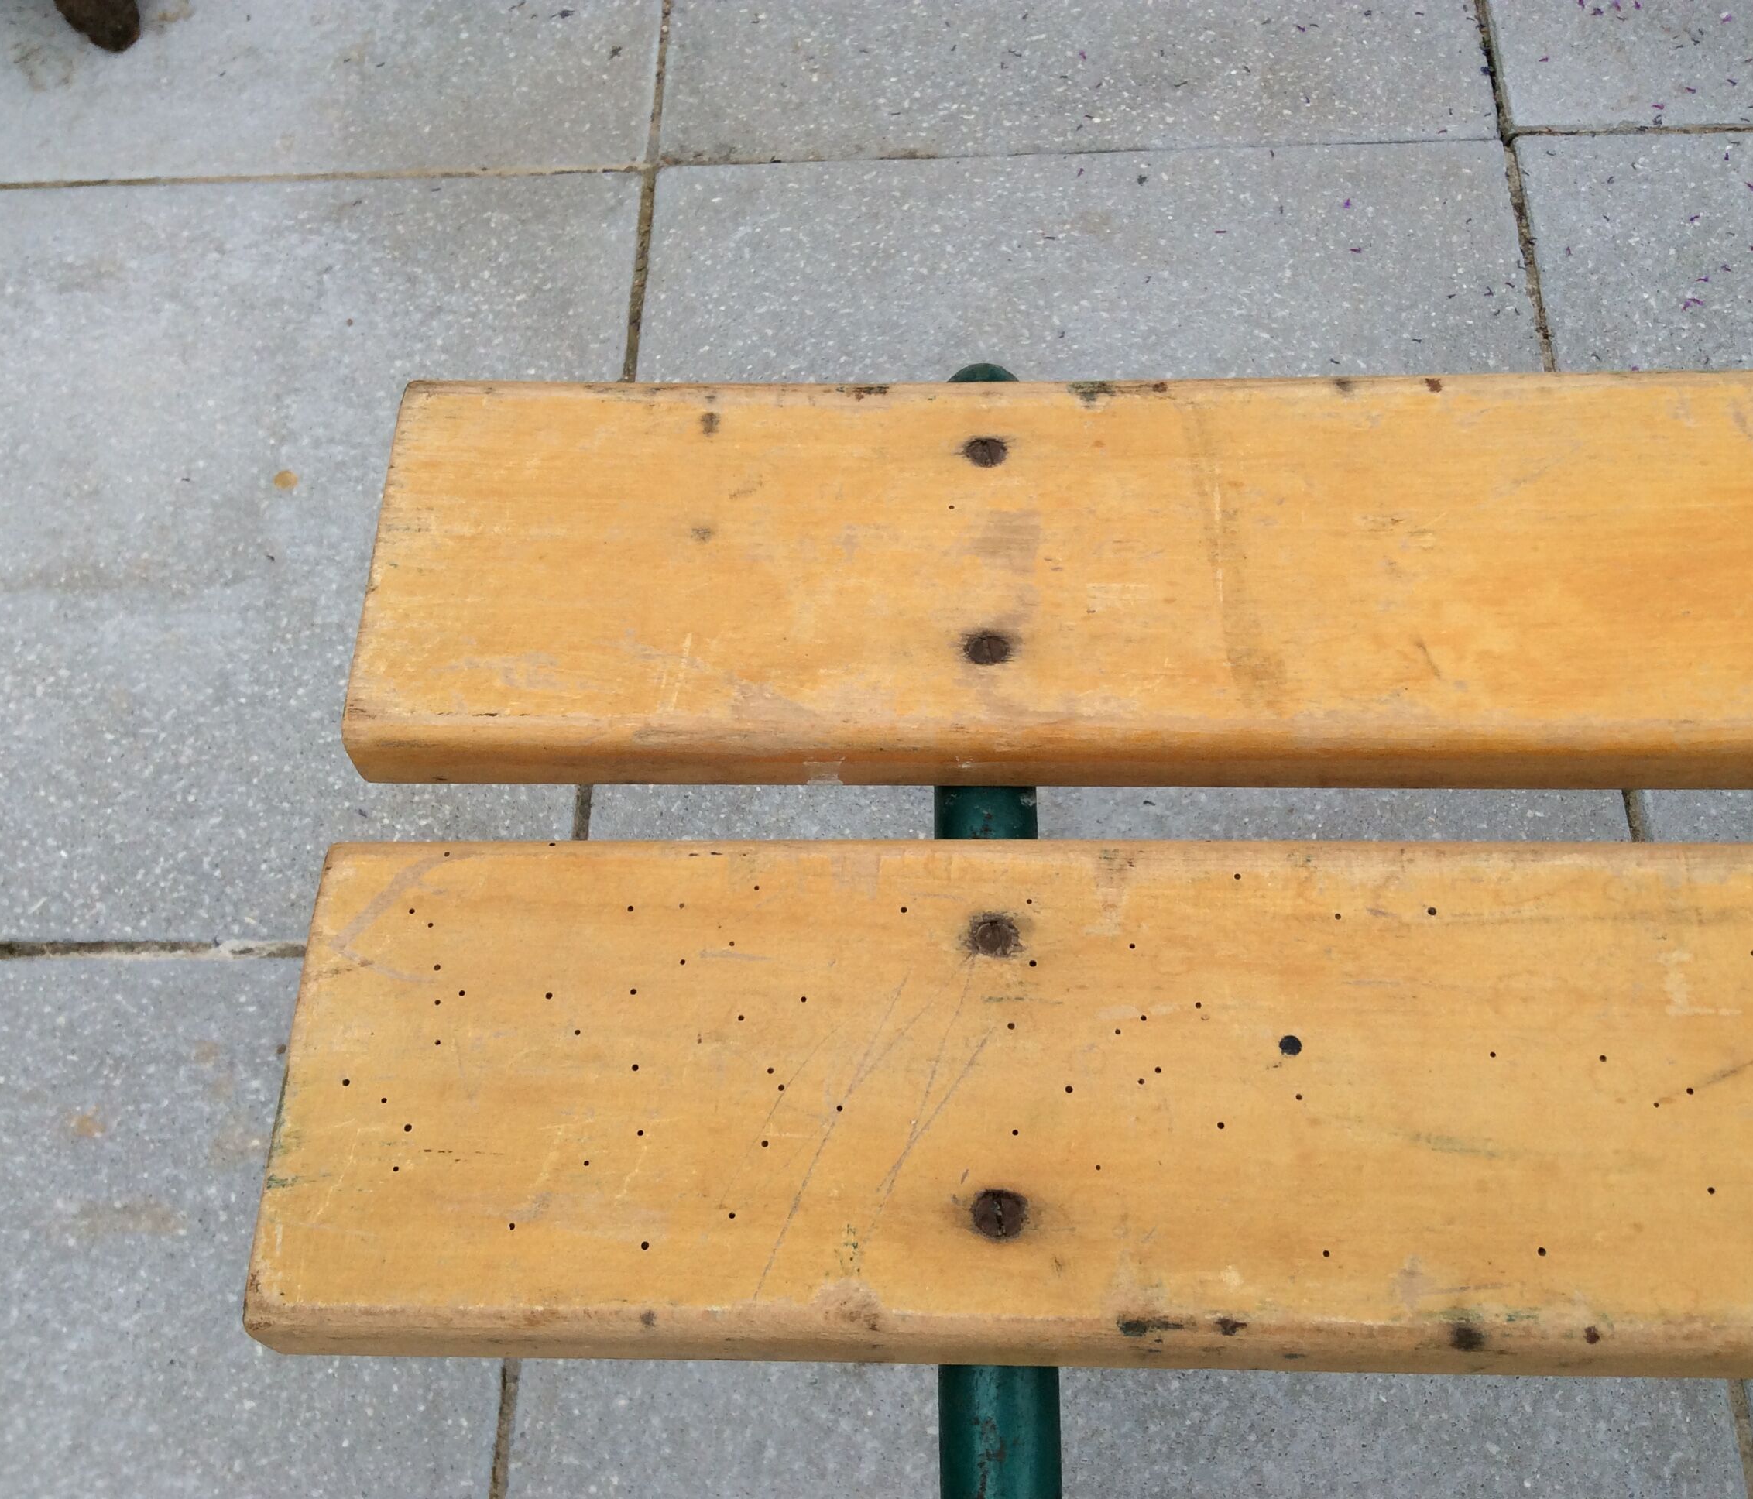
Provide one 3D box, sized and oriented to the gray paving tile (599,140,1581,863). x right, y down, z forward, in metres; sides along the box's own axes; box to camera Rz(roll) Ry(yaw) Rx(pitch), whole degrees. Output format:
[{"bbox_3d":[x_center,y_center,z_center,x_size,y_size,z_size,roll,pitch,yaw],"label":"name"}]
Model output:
[{"bbox_3d":[0.129,-0.141,1.160,0.580,0.045,0.580,0,62,4],"label":"gray paving tile"}]

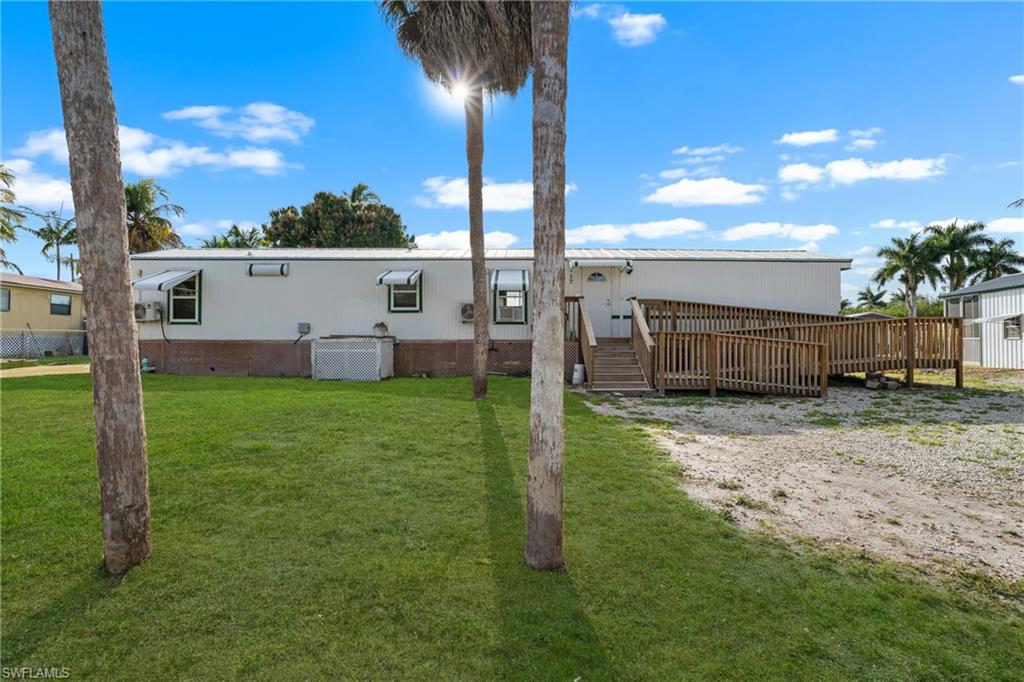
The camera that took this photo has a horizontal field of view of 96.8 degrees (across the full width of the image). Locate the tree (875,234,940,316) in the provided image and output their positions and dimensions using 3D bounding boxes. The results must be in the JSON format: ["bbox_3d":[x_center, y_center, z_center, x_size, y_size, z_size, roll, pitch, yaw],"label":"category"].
[{"bbox_3d":[26.100,-2.900,30.000,4.500,8.200,4.500,0,0,0],"label":"tree"}]

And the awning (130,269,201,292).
[{"bbox_3d":[-9.670,-1.710,12.720,1.110,0.760,1.220,0,0,0],"label":"awning"}]

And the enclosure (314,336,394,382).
[{"bbox_3d":[-4.390,0.480,12.700,1.830,1.160,1.280,0,0,0],"label":"enclosure"}]

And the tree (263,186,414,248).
[{"bbox_3d":[-9.500,-3.500,25.000,8.600,9.400,8.400,0,0,0],"label":"tree"}]

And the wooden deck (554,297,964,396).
[{"bbox_3d":[5.980,0.030,11.500,9.700,2.350,3.650,0,0,0],"label":"wooden deck"}]

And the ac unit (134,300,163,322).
[{"bbox_3d":[-10.550,-0.820,13.070,0.800,0.550,0.320,0,0,0],"label":"ac unit"}]

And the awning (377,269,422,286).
[{"bbox_3d":[-3.150,-1.800,12.880,1.080,0.570,0.930,0,0,0],"label":"awning"}]

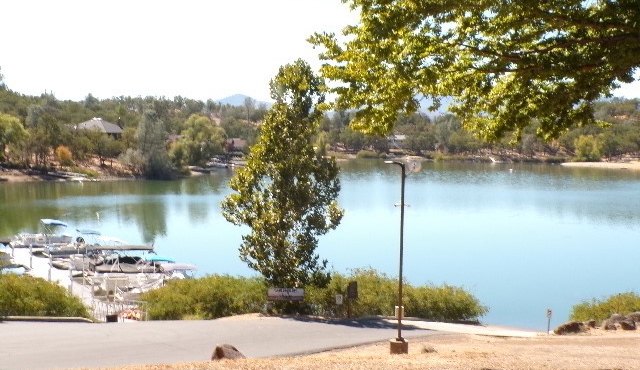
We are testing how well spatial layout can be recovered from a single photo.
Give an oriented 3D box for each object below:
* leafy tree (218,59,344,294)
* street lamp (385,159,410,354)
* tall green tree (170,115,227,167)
[{"bbox_3d":[-1.904,-0.025,46.000,6.200,12.500,6.000,0,3,0],"label":"leafy tree"},{"bbox_3d":[2.686,2.463,31.200,0.870,6.600,0.620,2,3,22],"label":"street lamp"},{"bbox_3d":[-32.860,-12.035,245.000,15.000,14.800,14.000,0,3,0],"label":"tall green tree"}]

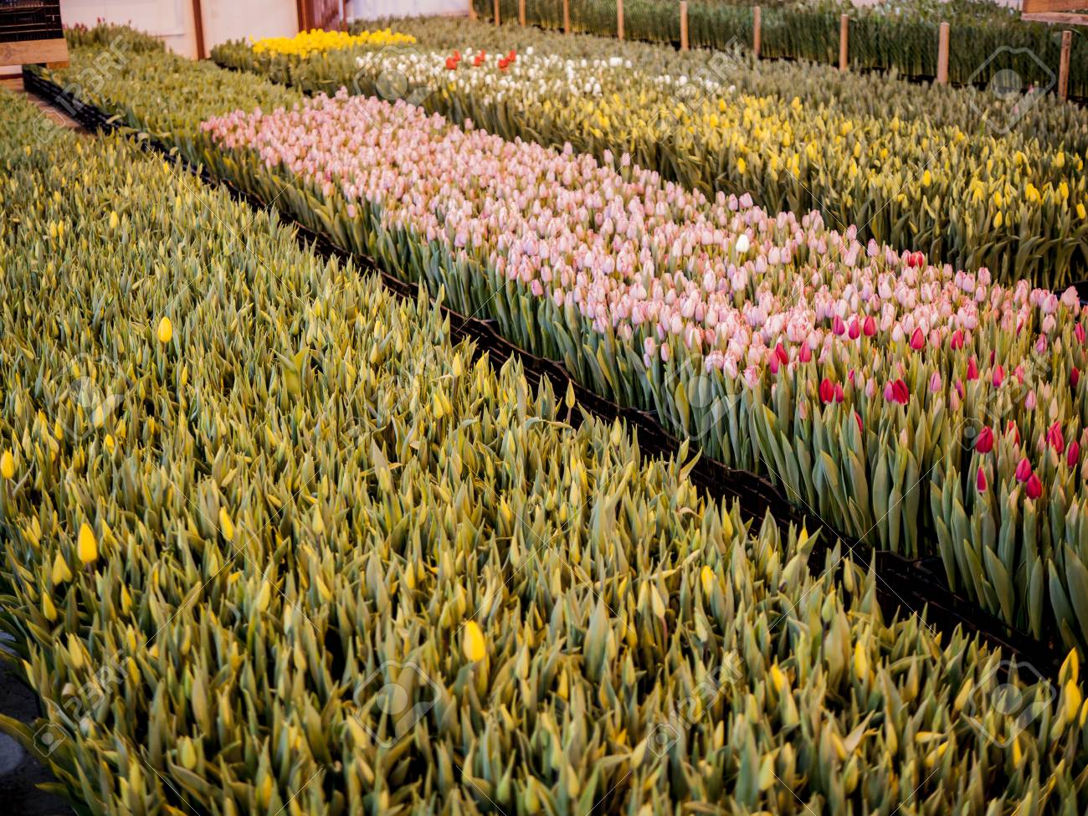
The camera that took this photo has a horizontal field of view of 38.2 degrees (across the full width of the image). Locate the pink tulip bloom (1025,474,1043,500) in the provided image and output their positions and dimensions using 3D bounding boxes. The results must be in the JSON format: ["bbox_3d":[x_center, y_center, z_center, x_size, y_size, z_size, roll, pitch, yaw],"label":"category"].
[{"bbox_3d":[0.988,0.159,3.170,0.033,0.052,0.033,5,18,17],"label":"pink tulip bloom"}]

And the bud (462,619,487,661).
[{"bbox_3d":[-0.101,0.336,2.262,0.032,0.060,0.032,-6,17,-3],"label":"bud"}]

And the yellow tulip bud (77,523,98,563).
[{"bbox_3d":[-0.761,0.225,2.620,0.034,0.068,0.034,-6,18,-17],"label":"yellow tulip bud"}]

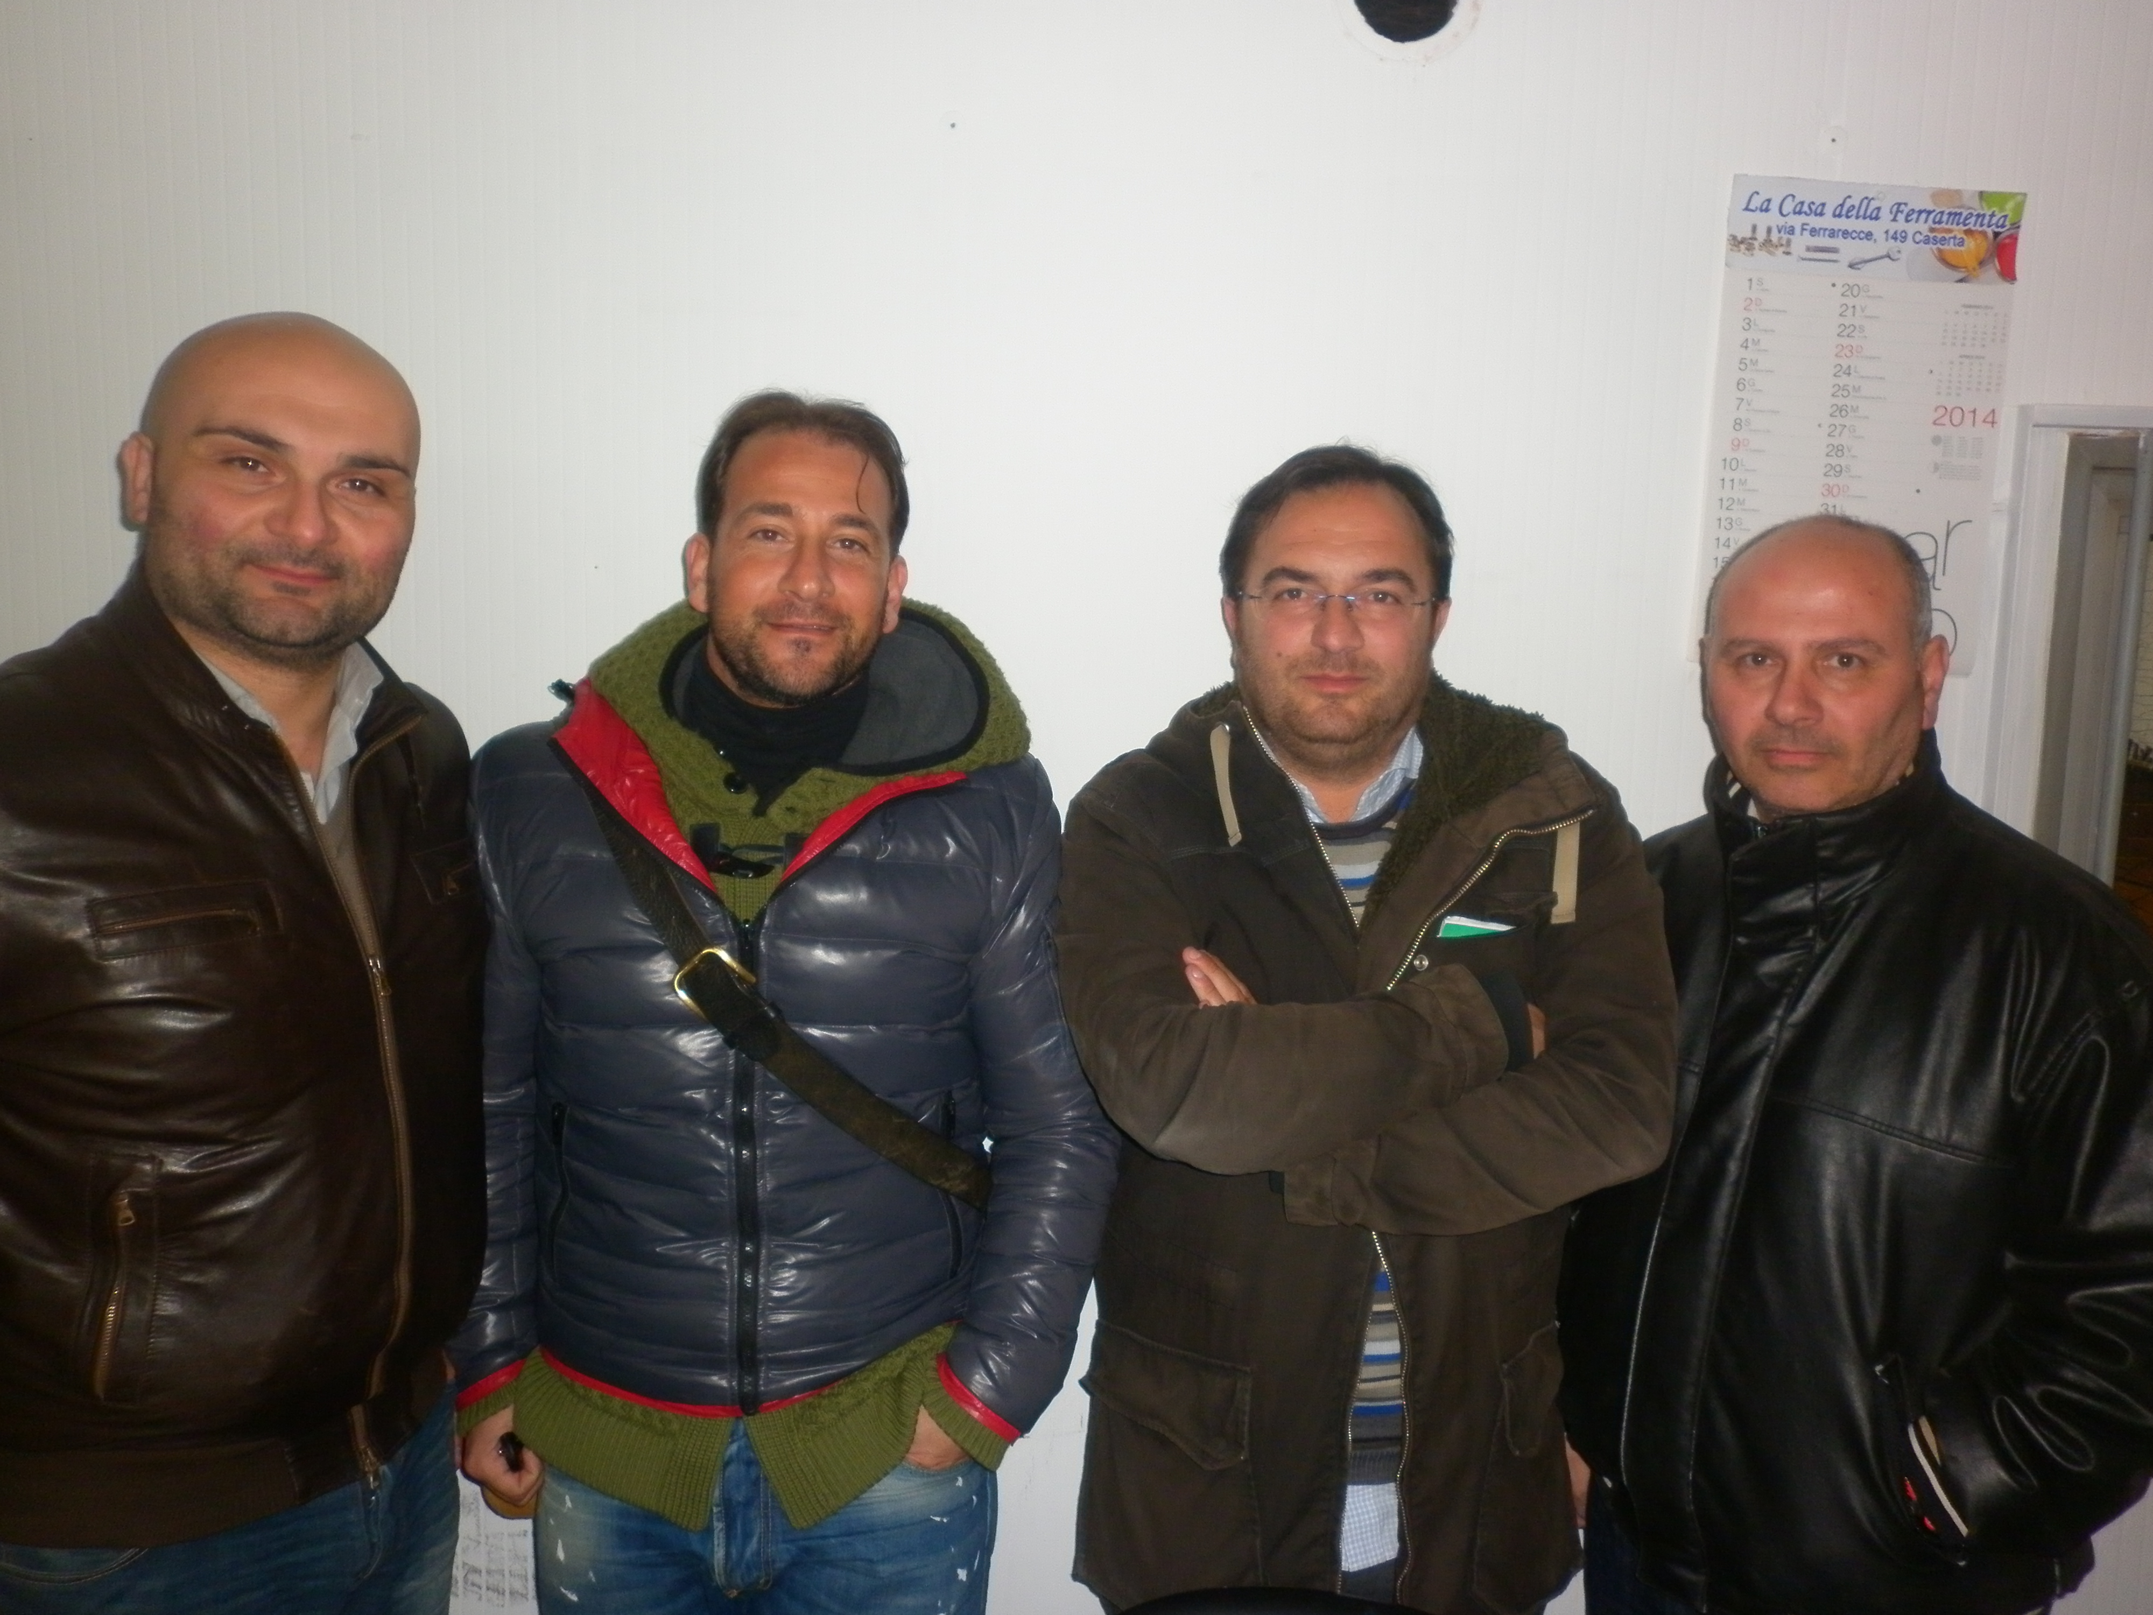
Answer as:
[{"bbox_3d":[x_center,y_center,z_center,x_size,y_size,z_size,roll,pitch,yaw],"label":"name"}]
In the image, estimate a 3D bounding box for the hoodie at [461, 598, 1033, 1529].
[{"bbox_3d":[-0.250,0.195,1.435,0.500,0.730,0.300,1,8,-5],"label":"hoodie"}]

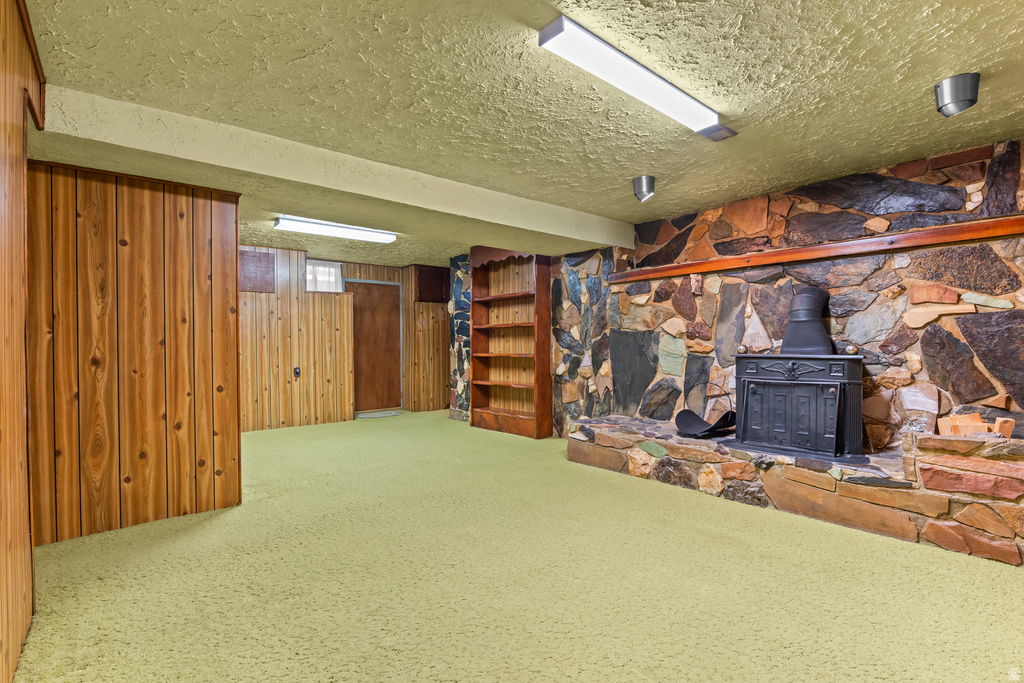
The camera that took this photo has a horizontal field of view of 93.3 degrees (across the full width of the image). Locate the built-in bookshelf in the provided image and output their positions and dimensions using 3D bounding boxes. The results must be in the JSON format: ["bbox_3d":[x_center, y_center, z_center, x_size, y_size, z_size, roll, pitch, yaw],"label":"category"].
[{"bbox_3d":[-0.017,-0.060,6.097,0.329,2.361,1.232,-1,0,-41],"label":"built-in bookshelf"}]

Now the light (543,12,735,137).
[{"bbox_3d":[0.677,-1.205,2.329,1.393,0.068,0.127,-1,0,-41],"label":"light"}]

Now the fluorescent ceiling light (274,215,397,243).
[{"bbox_3d":[-1.871,-1.183,5.237,1.237,0.071,0.221,-1,0,-41],"label":"fluorescent ceiling light"}]

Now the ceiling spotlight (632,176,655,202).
[{"bbox_3d":[1.019,-1.165,3.726,0.166,0.162,0.166,-1,0,-11],"label":"ceiling spotlight"}]

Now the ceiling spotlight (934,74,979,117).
[{"bbox_3d":[2.159,-1.173,2.344,0.166,0.162,0.166,-1,0,-21],"label":"ceiling spotlight"}]

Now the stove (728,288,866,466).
[{"bbox_3d":[2.150,0.201,3.654,0.658,1.226,0.916,-1,0,-41],"label":"stove"}]

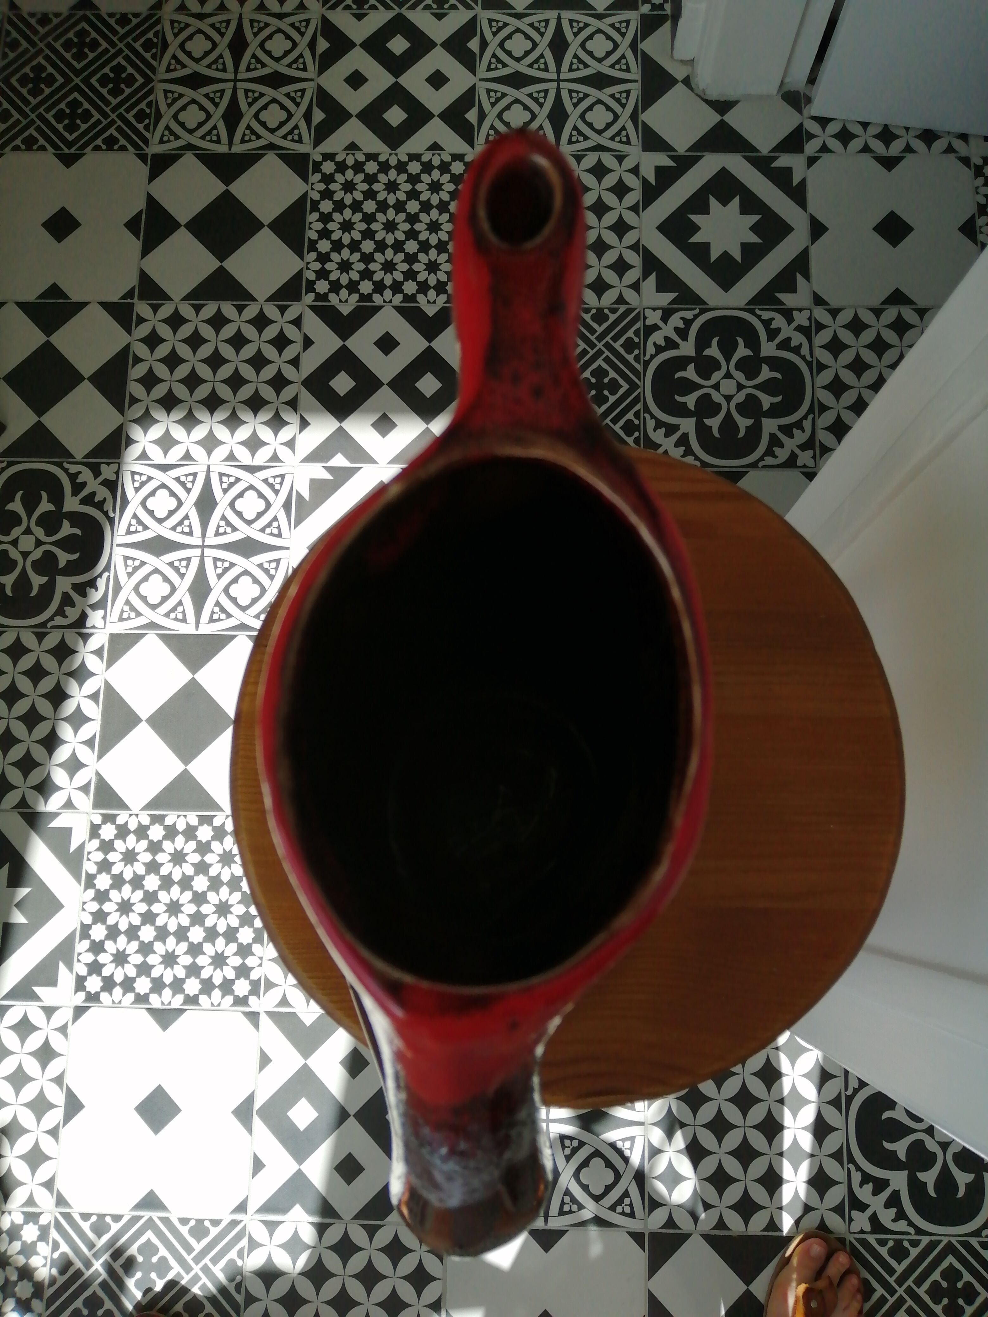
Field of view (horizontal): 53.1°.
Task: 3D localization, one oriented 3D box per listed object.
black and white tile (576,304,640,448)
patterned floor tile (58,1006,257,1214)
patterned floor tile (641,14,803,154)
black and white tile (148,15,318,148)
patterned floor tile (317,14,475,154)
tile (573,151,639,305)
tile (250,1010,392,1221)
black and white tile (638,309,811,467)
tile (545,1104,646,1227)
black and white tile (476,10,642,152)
[{"bbox_3d":[0.072,-0.316,1.153,0.198,0.010,0.198,1,80,1],"label":"black and white tile"},{"bbox_3d":[-0.345,0.465,1.024,0.198,0.010,0.198,1,80,1],"label":"patterned floor tile"},{"bbox_3d":[0.282,-0.714,1.232,0.200,0.010,0.200,1,80,1],"label":"patterned floor tile"},{"bbox_3d":[-0.320,-0.716,1.234,0.198,0.010,0.198,1,80,1],"label":"black and white tile"},{"bbox_3d":[-0.120,-0.713,1.229,0.198,0.010,0.198,1,80,1],"label":"patterned floor tile"},{"bbox_3d":[0.076,-0.513,1.188,0.198,0.010,0.198,1,80,1],"label":"tile"},{"bbox_3d":[-0.146,0.472,1.026,0.200,0.010,0.200,1,80,1],"label":"tile"},{"bbox_3d":[0.274,-0.316,1.160,0.200,0.010,0.200,1,80,1],"label":"black and white tile"},{"bbox_3d":[0.055,0.472,1.013,0.198,0.010,0.198,1,80,1],"label":"tile"},{"bbox_3d":[0.080,-0.710,1.224,0.198,0.010,0.198,1,80,1],"label":"black and white tile"}]

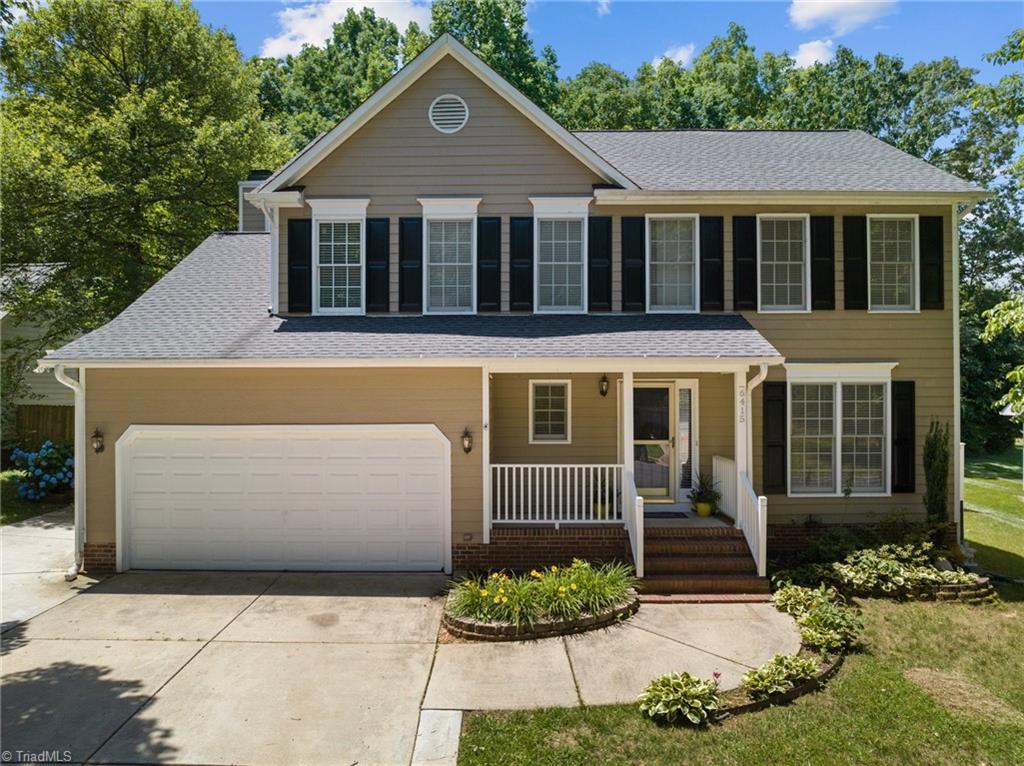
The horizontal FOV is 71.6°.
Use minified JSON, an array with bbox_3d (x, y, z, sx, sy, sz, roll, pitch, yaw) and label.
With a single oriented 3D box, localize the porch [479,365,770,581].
[{"bbox_3d":[1.592,1.300,10.959,4.000,3.150,2.350,0,0,0],"label":"porch"}]

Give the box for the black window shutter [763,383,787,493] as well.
[{"bbox_3d":[4.487,0.933,12.109,0.405,1.909,0.050,0,0,0],"label":"black window shutter"}]

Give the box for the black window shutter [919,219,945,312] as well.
[{"bbox_3d":[7.181,-2.045,12.130,0.405,1.593,0.050,0,0,0],"label":"black window shutter"}]

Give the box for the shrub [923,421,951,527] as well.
[{"bbox_3d":[7.032,1.580,11.750,0.440,2.000,0.430,0,0,-1],"label":"shrub"}]

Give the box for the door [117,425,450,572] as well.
[{"bbox_3d":[-3.430,1.741,10.670,5.069,2.234,0.200,0,0,-1],"label":"door"}]

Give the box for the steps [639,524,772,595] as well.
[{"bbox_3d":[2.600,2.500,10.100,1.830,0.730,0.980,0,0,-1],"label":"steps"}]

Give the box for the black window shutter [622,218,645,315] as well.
[{"bbox_3d":[2.056,-2.024,12.040,0.404,1.621,0.050,0,0,-1],"label":"black window shutter"}]

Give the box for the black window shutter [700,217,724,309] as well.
[{"bbox_3d":[3.423,-2.039,12.133,0.405,1.606,0.050,0,0,0],"label":"black window shutter"}]

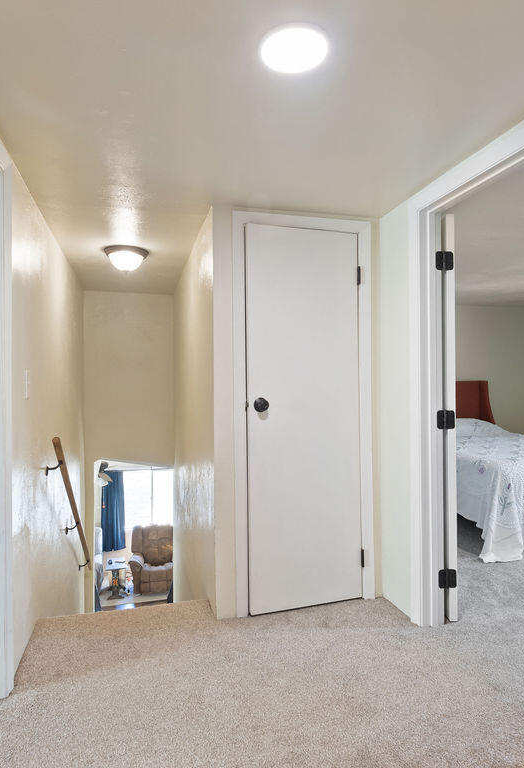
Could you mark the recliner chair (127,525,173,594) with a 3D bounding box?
[{"bbox_3d":[-1.852,3.174,8.683,1.000,1.010,0.930,0,0,-7],"label":"recliner chair"}]

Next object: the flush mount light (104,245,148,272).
[{"bbox_3d":[-0.923,-0.832,3.231,0.300,0.138,0.300,0,0,-15],"label":"flush mount light"}]

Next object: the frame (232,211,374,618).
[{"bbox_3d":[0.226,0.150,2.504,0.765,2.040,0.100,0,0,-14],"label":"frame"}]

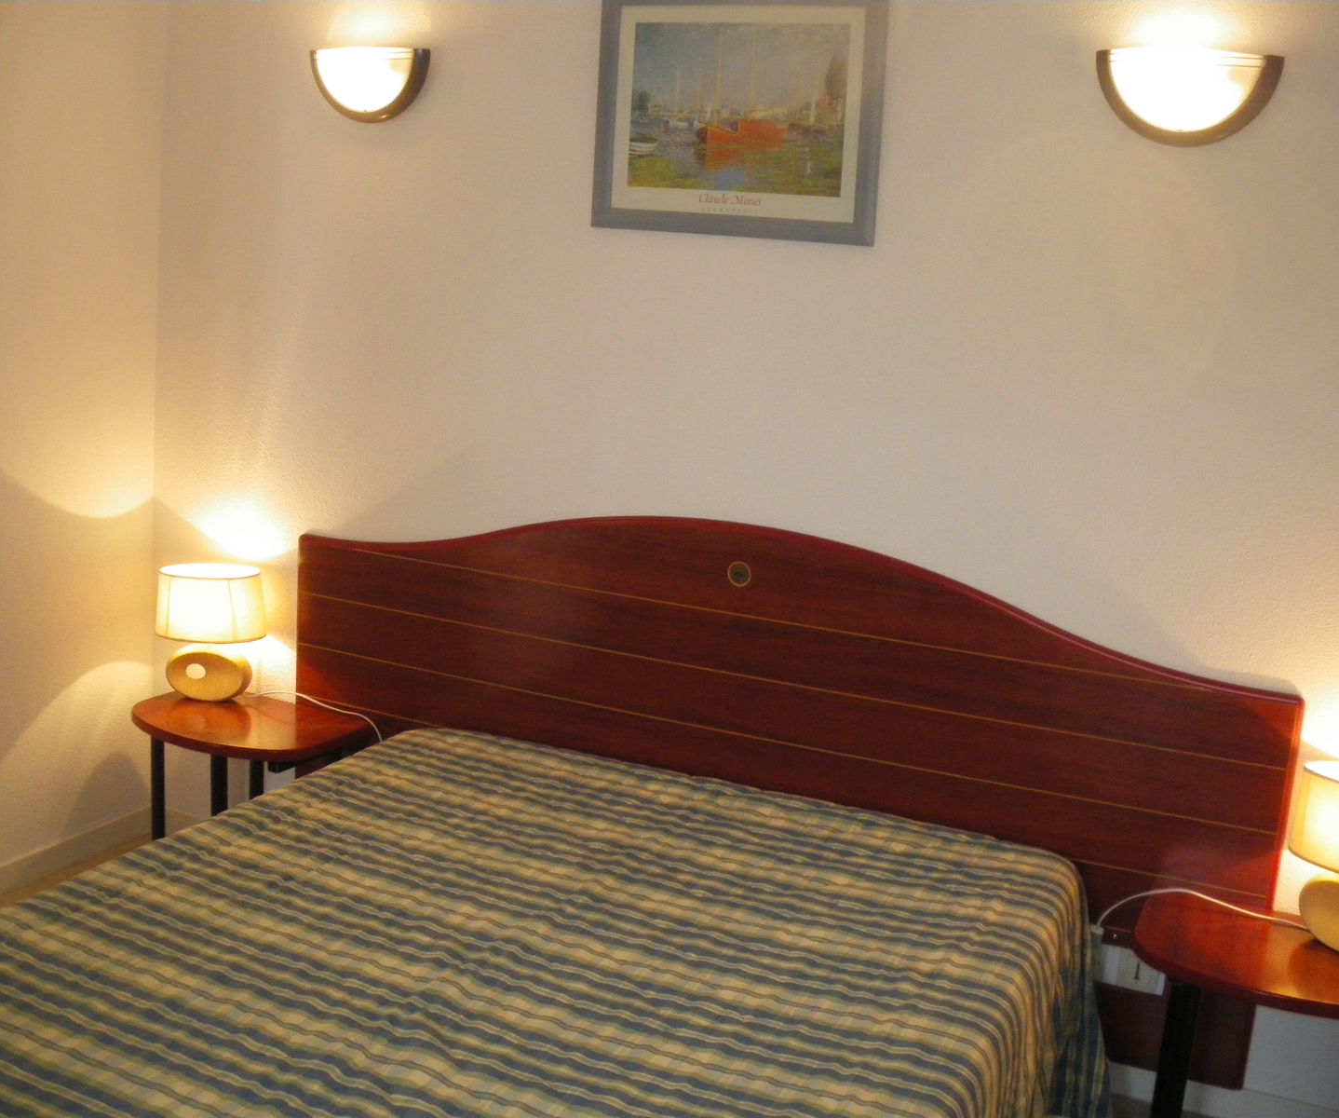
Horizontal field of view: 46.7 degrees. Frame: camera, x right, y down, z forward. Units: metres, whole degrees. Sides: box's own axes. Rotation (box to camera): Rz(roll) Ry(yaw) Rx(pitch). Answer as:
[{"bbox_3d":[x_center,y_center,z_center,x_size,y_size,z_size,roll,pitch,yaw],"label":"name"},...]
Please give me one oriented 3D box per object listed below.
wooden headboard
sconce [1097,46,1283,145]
[{"bbox_3d":[0.116,0.381,3.190,2.145,0.905,0.040,9,11,23],"label":"wooden headboard"},{"bbox_3d":[0.871,-0.789,2.646,0.310,0.157,0.105,9,11,23],"label":"sconce"}]

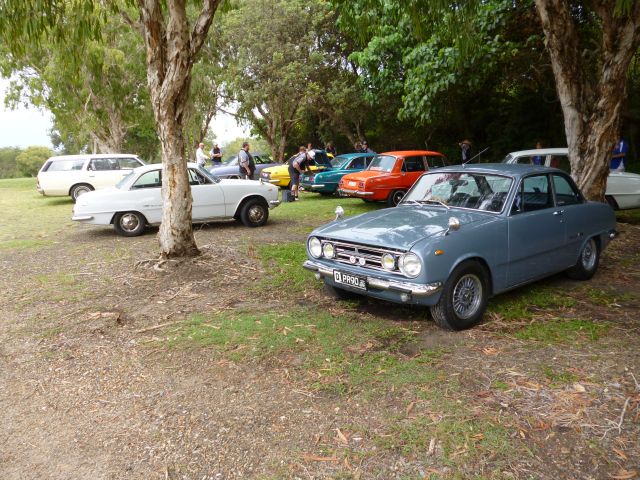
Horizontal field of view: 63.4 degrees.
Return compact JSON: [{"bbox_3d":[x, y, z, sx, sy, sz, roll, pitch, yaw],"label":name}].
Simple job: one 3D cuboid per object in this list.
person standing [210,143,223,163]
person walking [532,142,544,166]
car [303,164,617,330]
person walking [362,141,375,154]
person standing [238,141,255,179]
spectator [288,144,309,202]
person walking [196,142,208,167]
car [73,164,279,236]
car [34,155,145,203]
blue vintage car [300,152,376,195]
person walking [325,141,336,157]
[{"bbox_3d":[-4.141,-2.983,20.954,0.520,1.750,0.380,2,11,17],"label":"person standing"},{"bbox_3d":[7.205,-2.424,17.145,0.480,1.660,0.300,1,10,11],"label":"person walking"},{"bbox_3d":[1.768,-0.146,5.588,4.000,1.330,1.500,-10,13,-39],"label":"car"},{"bbox_3d":[1.761,-2.804,19.351,0.500,1.720,0.380,6,13,36],"label":"person walking"},{"bbox_3d":[-2.073,-1.932,14.953,0.450,1.750,0.550,0,10,7],"label":"person standing"},{"bbox_3d":[-0.494,-1.913,15.221,0.750,1.450,0.550,-6,11,-25],"label":"spectator"},{"bbox_3d":[-4.450,-2.763,19.754,0.420,1.750,0.500,-5,11,-21],"label":"person walking"},{"bbox_3d":[-2.785,-0.893,10.389,4.000,1.330,1.500,-5,11,-22],"label":"car"},{"bbox_3d":[-6.231,-1.930,16.145,4.200,1.420,1.600,-4,10,-16],"label":"car"},{"bbox_3d":[1.419,-2.064,16.477,4.000,1.360,1.500,-4,11,-17],"label":"blue vintage car"},{"bbox_3d":[0.417,-2.973,20.451,0.480,1.720,0.360,0,10,6],"label":"person walking"}]

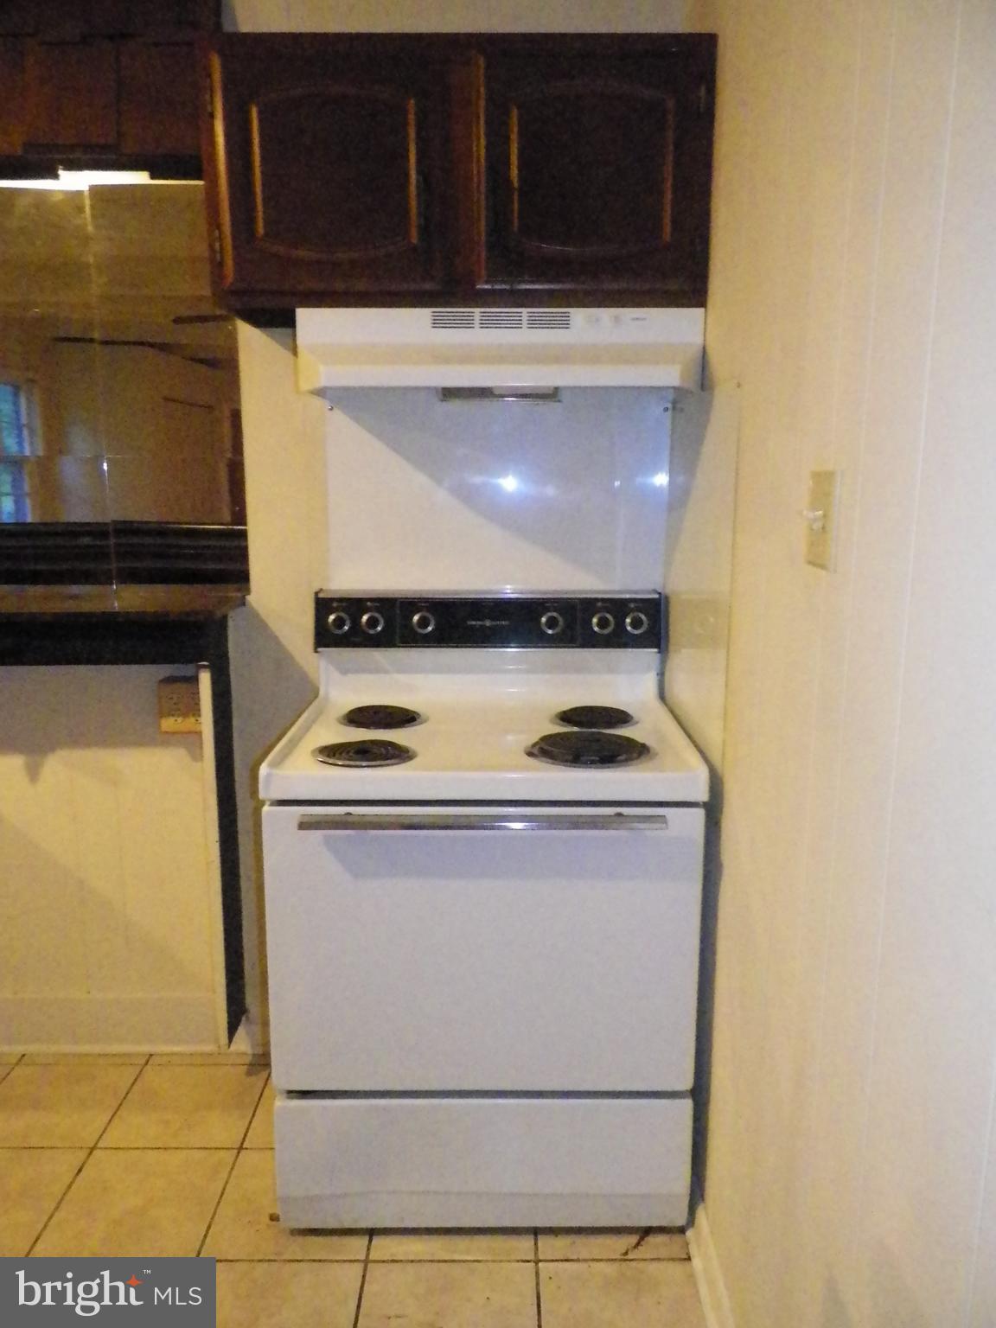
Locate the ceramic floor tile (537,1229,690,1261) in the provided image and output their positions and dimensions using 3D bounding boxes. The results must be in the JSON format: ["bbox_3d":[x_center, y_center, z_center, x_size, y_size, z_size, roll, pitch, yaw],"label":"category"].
[{"bbox_3d":[0.223,1.050,1.874,0.303,0.010,0.303,0,10,0],"label":"ceramic floor tile"}]

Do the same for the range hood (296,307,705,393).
[{"bbox_3d":[0.005,-0.604,1.898,0.760,0.150,0.433,0,10,0],"label":"range hood"}]

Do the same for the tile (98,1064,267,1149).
[{"bbox_3d":[-0.697,0.999,2.171,0.303,0.010,0.303,0,10,0],"label":"tile"}]

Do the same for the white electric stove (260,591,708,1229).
[{"bbox_3d":[-0.025,0.450,1.951,0.762,1.147,0.645,0,10,0],"label":"white electric stove"}]

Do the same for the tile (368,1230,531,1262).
[{"bbox_3d":[-0.083,1.050,1.872,0.303,0.010,0.303,0,10,0],"label":"tile"}]

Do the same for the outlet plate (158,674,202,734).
[{"bbox_3d":[-0.710,0.094,2.204,0.115,0.118,0.052,0,10,0],"label":"outlet plate"}]

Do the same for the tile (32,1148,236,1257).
[{"bbox_3d":[-0.696,1.050,1.869,0.303,0.010,0.303,0,10,0],"label":"tile"}]

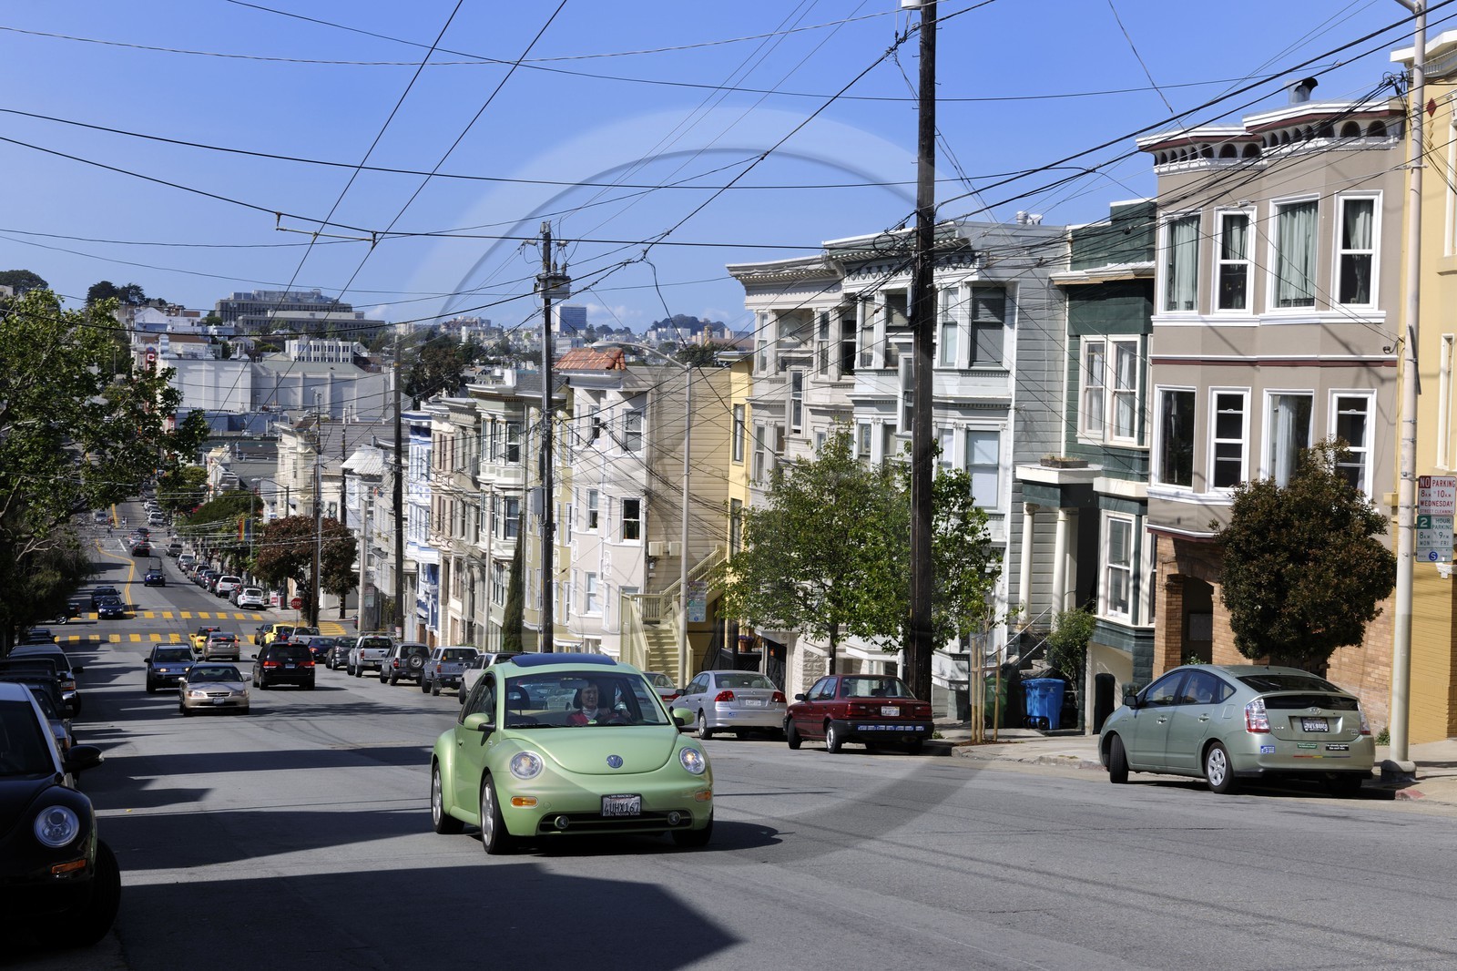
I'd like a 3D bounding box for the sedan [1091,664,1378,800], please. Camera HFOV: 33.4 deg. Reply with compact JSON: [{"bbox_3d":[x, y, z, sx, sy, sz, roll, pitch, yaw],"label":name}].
[{"bbox_3d":[6.041,2.901,29.478,1.725,1.490,4.450,1,-5,-15],"label":"sedan"}]

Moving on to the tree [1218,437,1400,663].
[{"bbox_3d":[7.572,1.477,31.483,2.350,4.191,2.350,1,3,-15],"label":"tree"}]

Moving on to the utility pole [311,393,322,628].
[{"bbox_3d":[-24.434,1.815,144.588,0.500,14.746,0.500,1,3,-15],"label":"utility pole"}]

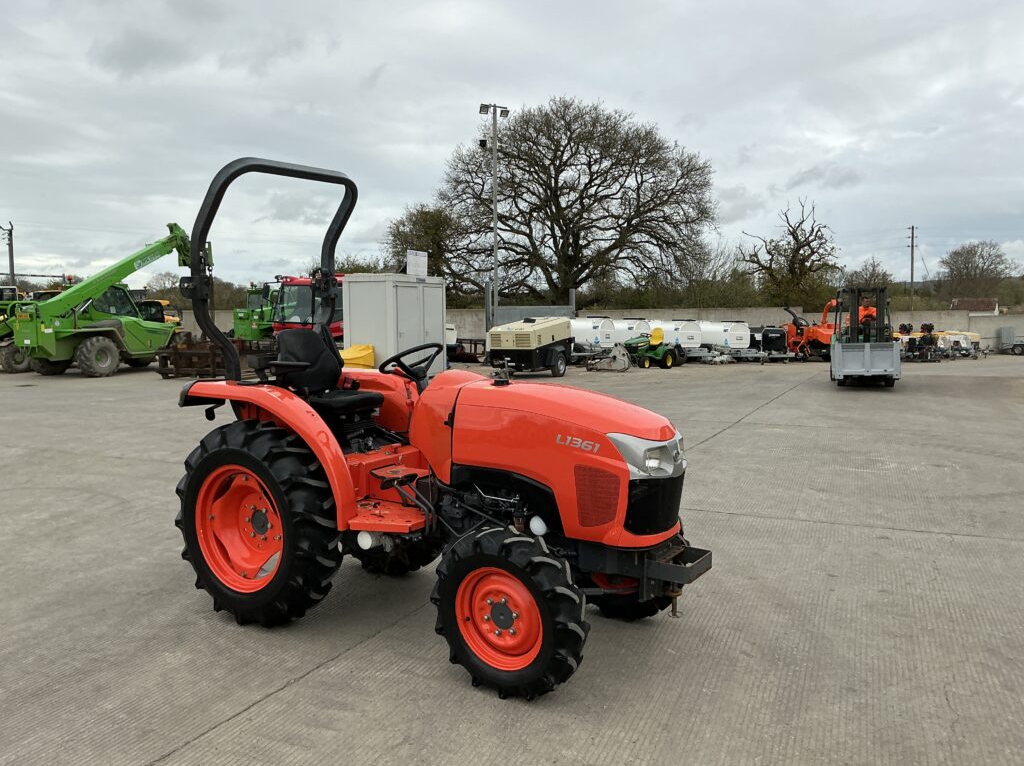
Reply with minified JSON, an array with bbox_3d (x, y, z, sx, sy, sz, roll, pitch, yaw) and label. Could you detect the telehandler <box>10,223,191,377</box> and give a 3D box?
[{"bbox_3d":[-10.850,-2.491,23.071,2.150,4.300,5.100,3,6,28],"label":"telehandler"}]

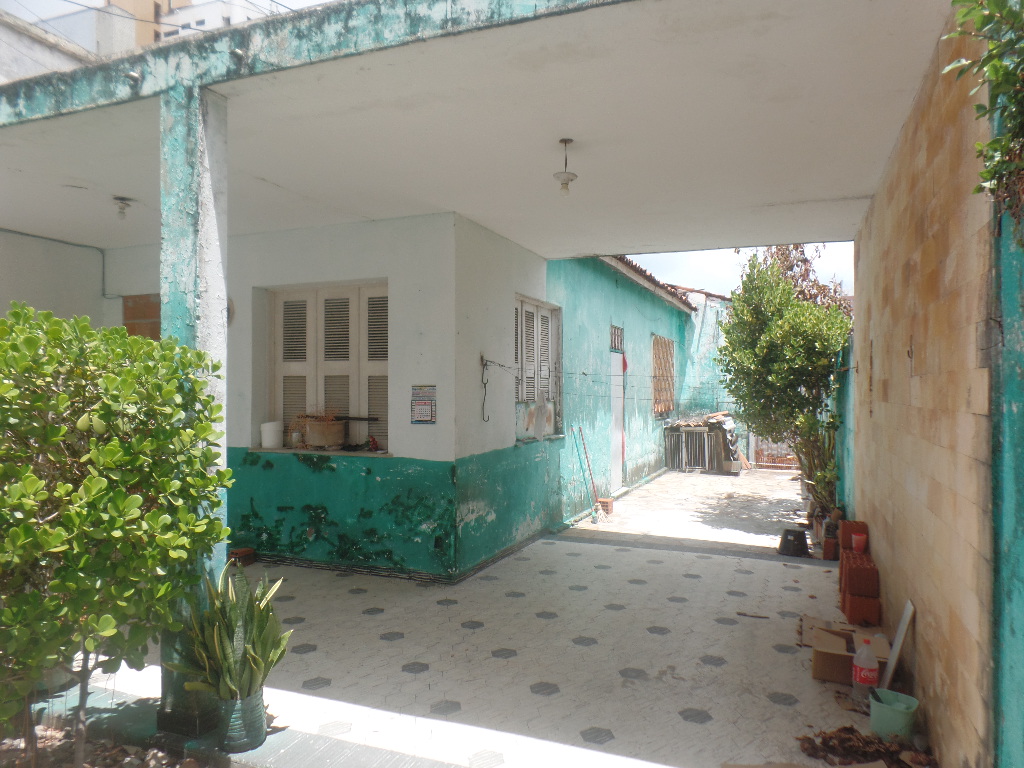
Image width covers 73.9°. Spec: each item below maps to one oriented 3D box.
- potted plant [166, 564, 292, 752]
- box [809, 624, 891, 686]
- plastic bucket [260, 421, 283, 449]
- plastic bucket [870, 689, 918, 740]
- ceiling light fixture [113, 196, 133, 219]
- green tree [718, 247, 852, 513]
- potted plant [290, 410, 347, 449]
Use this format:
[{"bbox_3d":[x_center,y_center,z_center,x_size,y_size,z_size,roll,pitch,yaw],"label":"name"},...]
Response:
[{"bbox_3d":[-1.240,1.190,3.000,0.500,0.775,0.440,0,0,0],"label":"potted plant"},{"bbox_3d":[1.852,1.500,3.718,0.356,0.160,0.366,0,0,26],"label":"box"},{"bbox_3d":[-2.170,0.460,6.140,0.187,0.228,0.187,0,0,0],"label":"plastic bucket"},{"bbox_3d":[1.727,1.505,3.080,0.200,0.155,0.200,0,0,23],"label":"plastic bucket"},{"bbox_3d":[-2.828,-1.278,4.940,0.135,0.155,0.135,0,0,23],"label":"ceiling light fixture"},{"bbox_3d":[3.530,-0.032,8.750,1.600,3.300,1.750,0,0,23],"label":"green tree"},{"bbox_3d":[-1.707,0.390,5.970,0.450,0.340,0.320,0,0,23],"label":"potted plant"}]

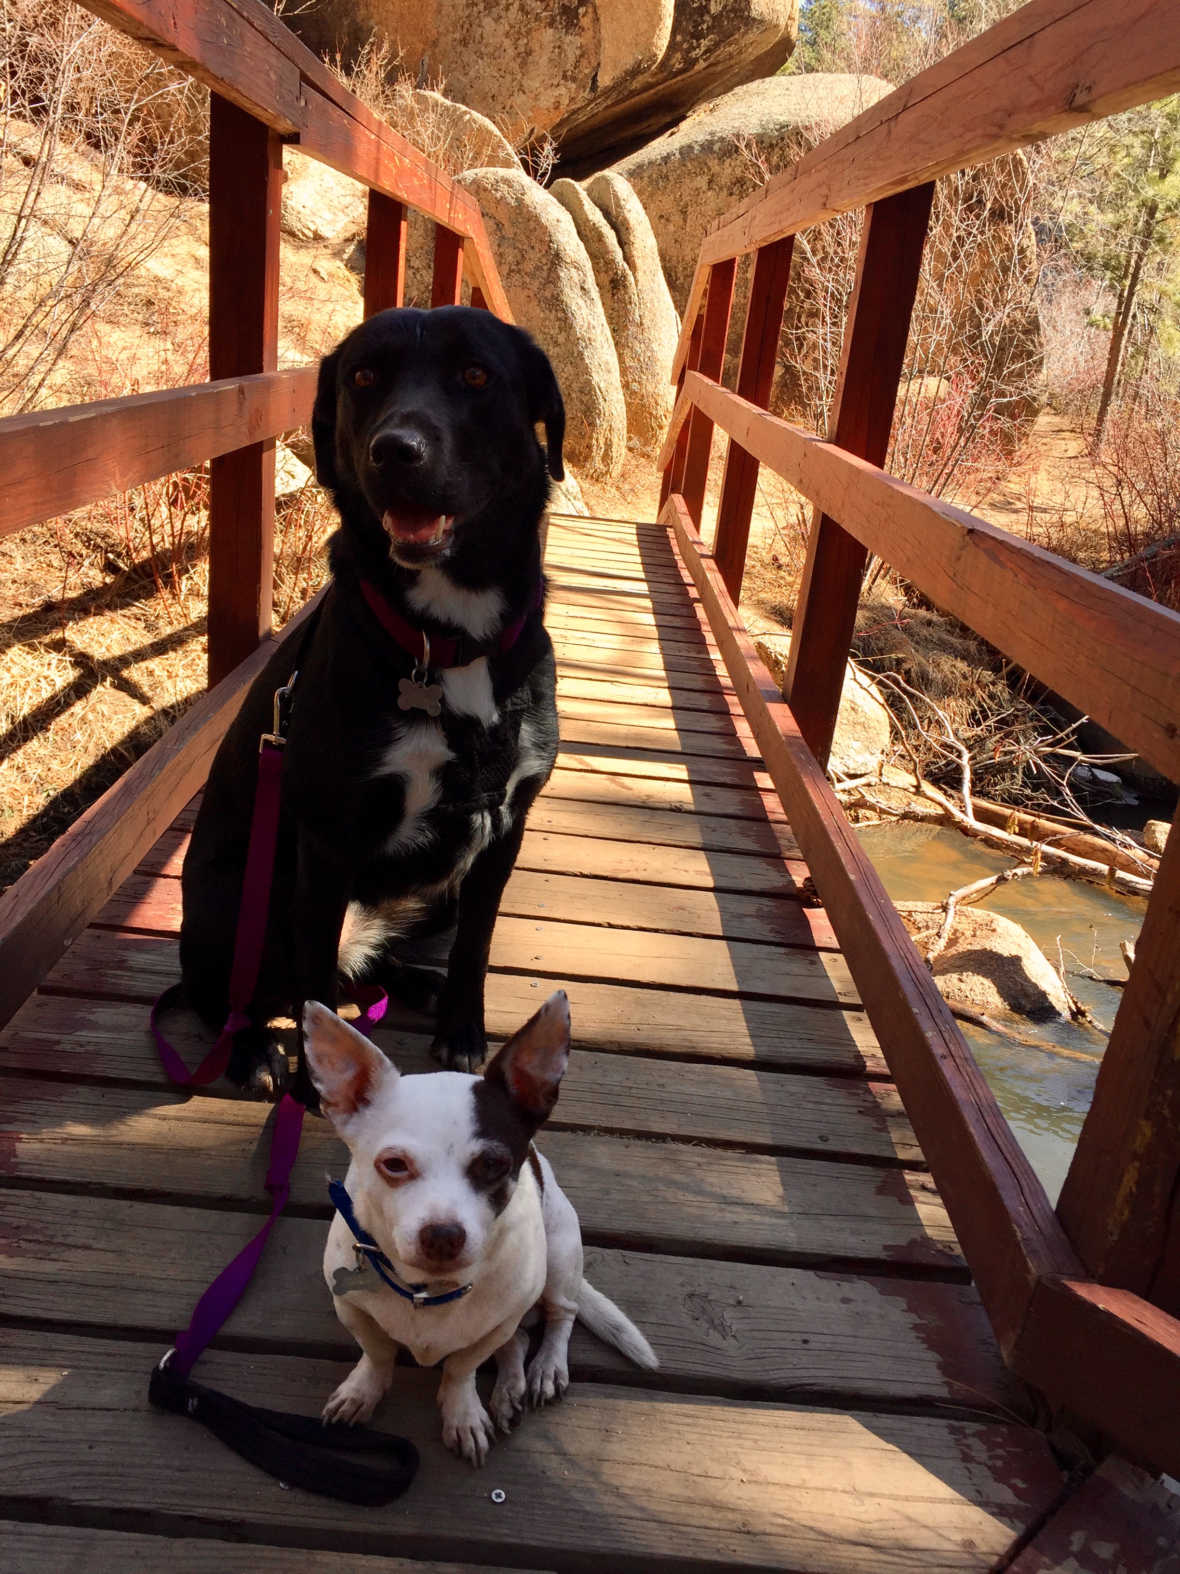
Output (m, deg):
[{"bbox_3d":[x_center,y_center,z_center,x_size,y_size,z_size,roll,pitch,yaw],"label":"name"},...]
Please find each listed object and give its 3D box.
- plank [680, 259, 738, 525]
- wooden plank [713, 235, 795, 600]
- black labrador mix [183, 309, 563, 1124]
[{"bbox_3d":[0.430,-1.433,4.889,0.090,1.080,0.090,6,19,-2],"label":"plank"},{"bbox_3d":[0.436,-0.990,3.643,0.090,1.080,0.090,6,19,-2],"label":"wooden plank"},{"bbox_3d":[-0.230,-0.123,1.330,0.345,0.695,0.560,1,20,-17],"label":"black labrador mix"}]

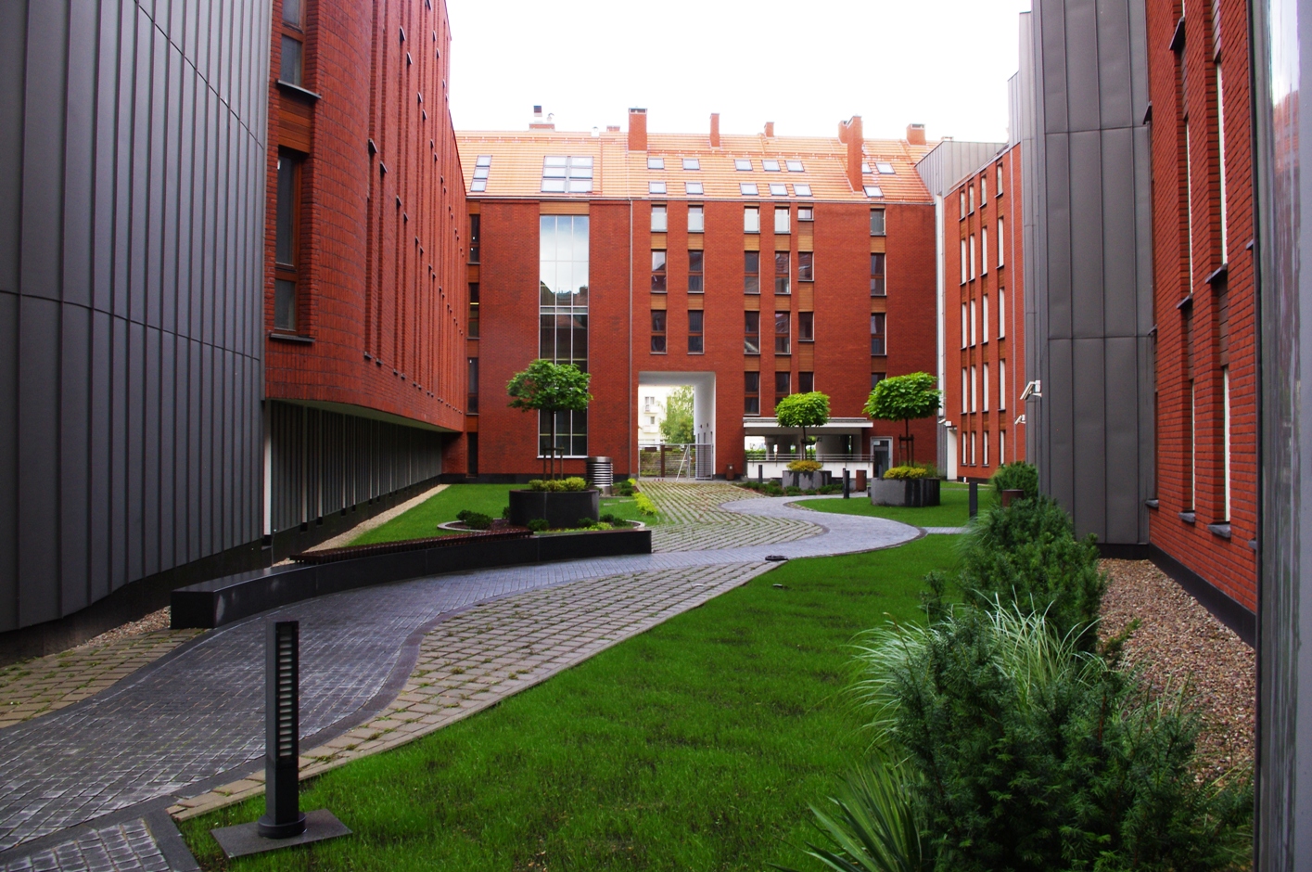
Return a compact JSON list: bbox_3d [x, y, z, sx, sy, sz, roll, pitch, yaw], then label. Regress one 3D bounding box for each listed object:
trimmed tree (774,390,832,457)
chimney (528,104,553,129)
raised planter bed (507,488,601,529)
[{"bbox_3d":[5.756,-0.236,38.600,2.200,3.100,2.150,0,-1,-2],"label":"trimmed tree"},{"bbox_3d":[-6.249,-17.322,53.500,1.380,1.350,0.850,0,-1,-2],"label":"chimney"},{"bbox_3d":[-2.095,1.477,20.400,1.920,0.720,1.920,0,-1,-2],"label":"raised planter bed"}]

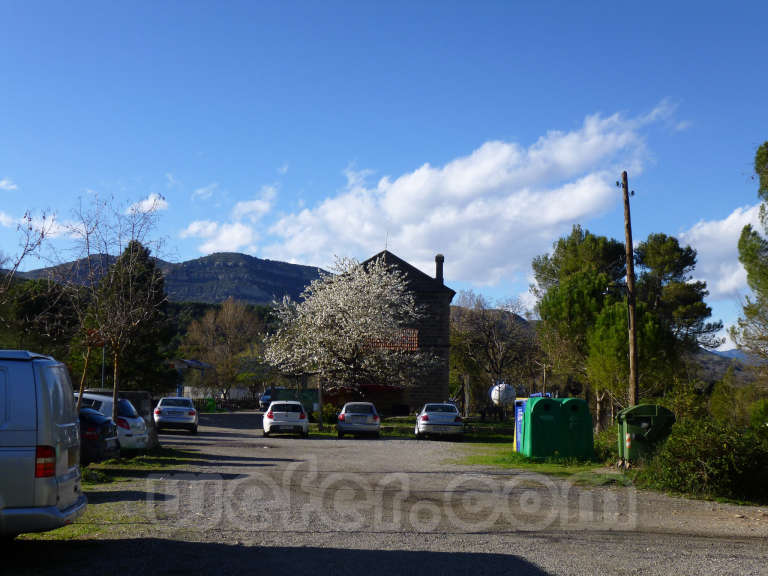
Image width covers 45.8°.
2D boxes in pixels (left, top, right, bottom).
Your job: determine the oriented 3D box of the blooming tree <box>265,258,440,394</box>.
[{"bbox_3d":[-1.952,2.768,53.000,9.900,9.100,9.200,1,-7,0],"label":"blooming tree"}]

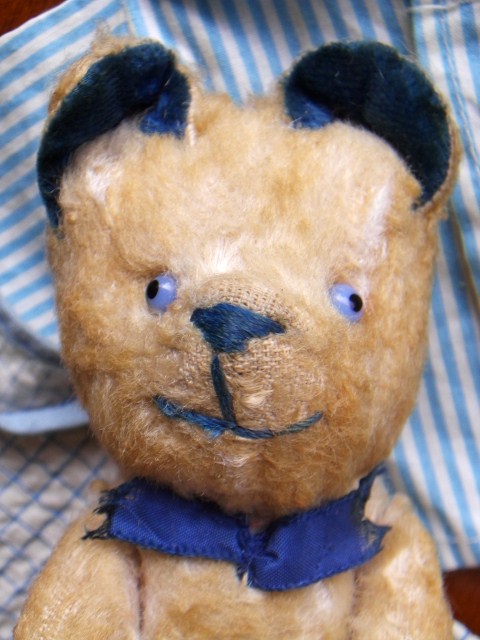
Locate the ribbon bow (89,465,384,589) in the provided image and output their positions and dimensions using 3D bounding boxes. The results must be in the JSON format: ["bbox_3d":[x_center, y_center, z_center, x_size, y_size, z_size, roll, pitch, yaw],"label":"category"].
[{"bbox_3d":[-0.001,0.063,0.363,0.091,0.020,0.036,2,93,0],"label":"ribbon bow"}]

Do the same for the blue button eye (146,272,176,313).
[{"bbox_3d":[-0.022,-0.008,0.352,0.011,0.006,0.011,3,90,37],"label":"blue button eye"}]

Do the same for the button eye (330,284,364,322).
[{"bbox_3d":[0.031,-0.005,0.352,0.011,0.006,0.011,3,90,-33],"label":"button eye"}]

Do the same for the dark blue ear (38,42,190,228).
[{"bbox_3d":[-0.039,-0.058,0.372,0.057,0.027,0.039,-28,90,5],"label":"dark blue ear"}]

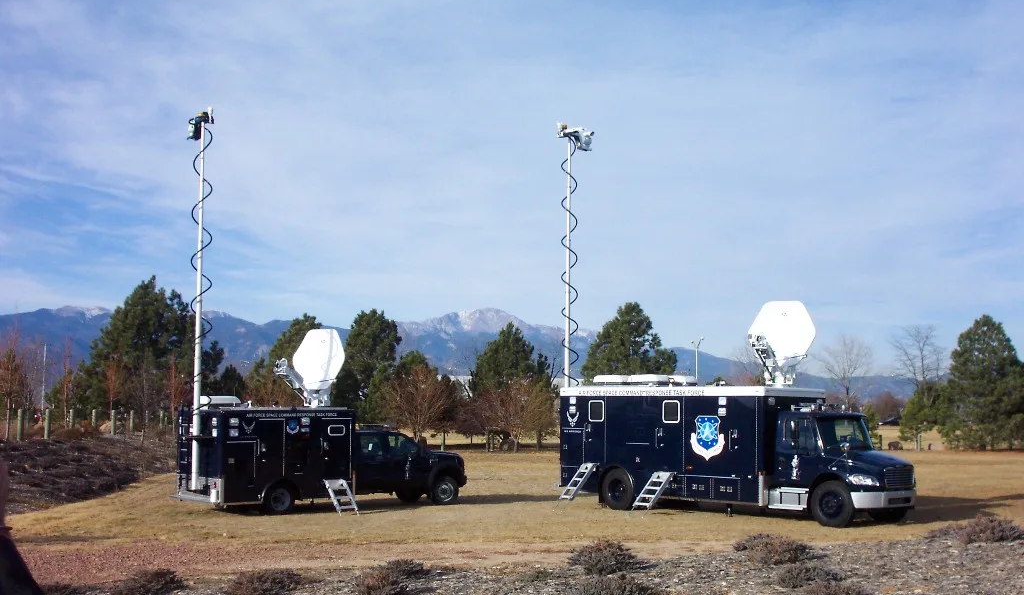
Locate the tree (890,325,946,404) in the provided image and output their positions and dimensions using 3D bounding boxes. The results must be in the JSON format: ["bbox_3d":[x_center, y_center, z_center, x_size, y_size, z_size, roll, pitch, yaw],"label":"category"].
[{"bbox_3d":[27.736,5.853,91.000,4.000,8.100,4.000,0,-5,0],"label":"tree"}]

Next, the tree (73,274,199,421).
[{"bbox_3d":[-23.373,3.787,83.000,8.070,10.181,7.828,1,-5,0],"label":"tree"}]

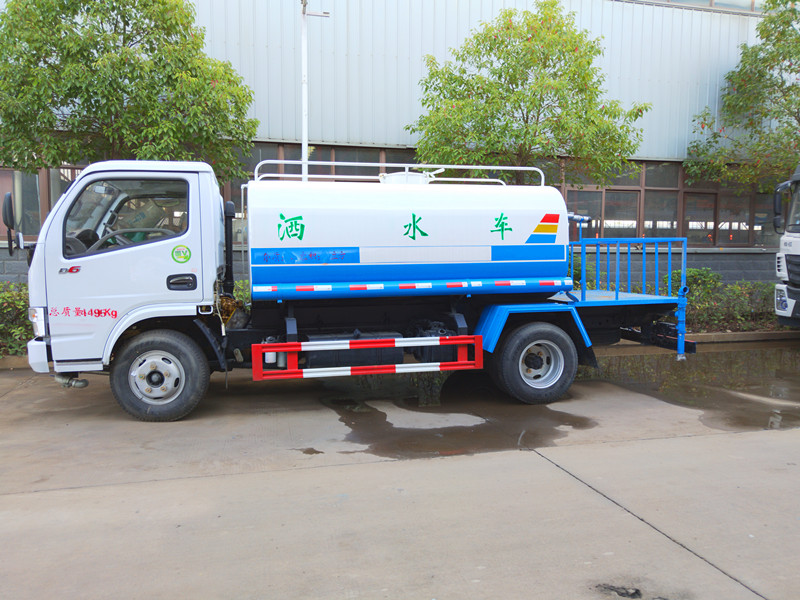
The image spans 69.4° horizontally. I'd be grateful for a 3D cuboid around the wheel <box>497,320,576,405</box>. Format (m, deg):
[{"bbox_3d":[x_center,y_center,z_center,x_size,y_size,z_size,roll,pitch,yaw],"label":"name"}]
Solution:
[{"bbox_3d":[1.275,0.580,5.357,0.765,0.765,0.230,-1,4,-13],"label":"wheel"}]

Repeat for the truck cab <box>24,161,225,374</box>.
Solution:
[{"bbox_3d":[-2.405,-0.334,5.380,1.530,1.670,1.880,-1,4,-13],"label":"truck cab"}]

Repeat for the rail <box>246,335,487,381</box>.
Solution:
[{"bbox_3d":[-0.255,0.494,4.983,2.000,0.320,0.070,-1,4,-13],"label":"rail"}]

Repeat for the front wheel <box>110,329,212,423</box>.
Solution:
[{"bbox_3d":[-1.981,0.616,4.755,0.765,0.765,0.220,-1,4,-13],"label":"front wheel"}]

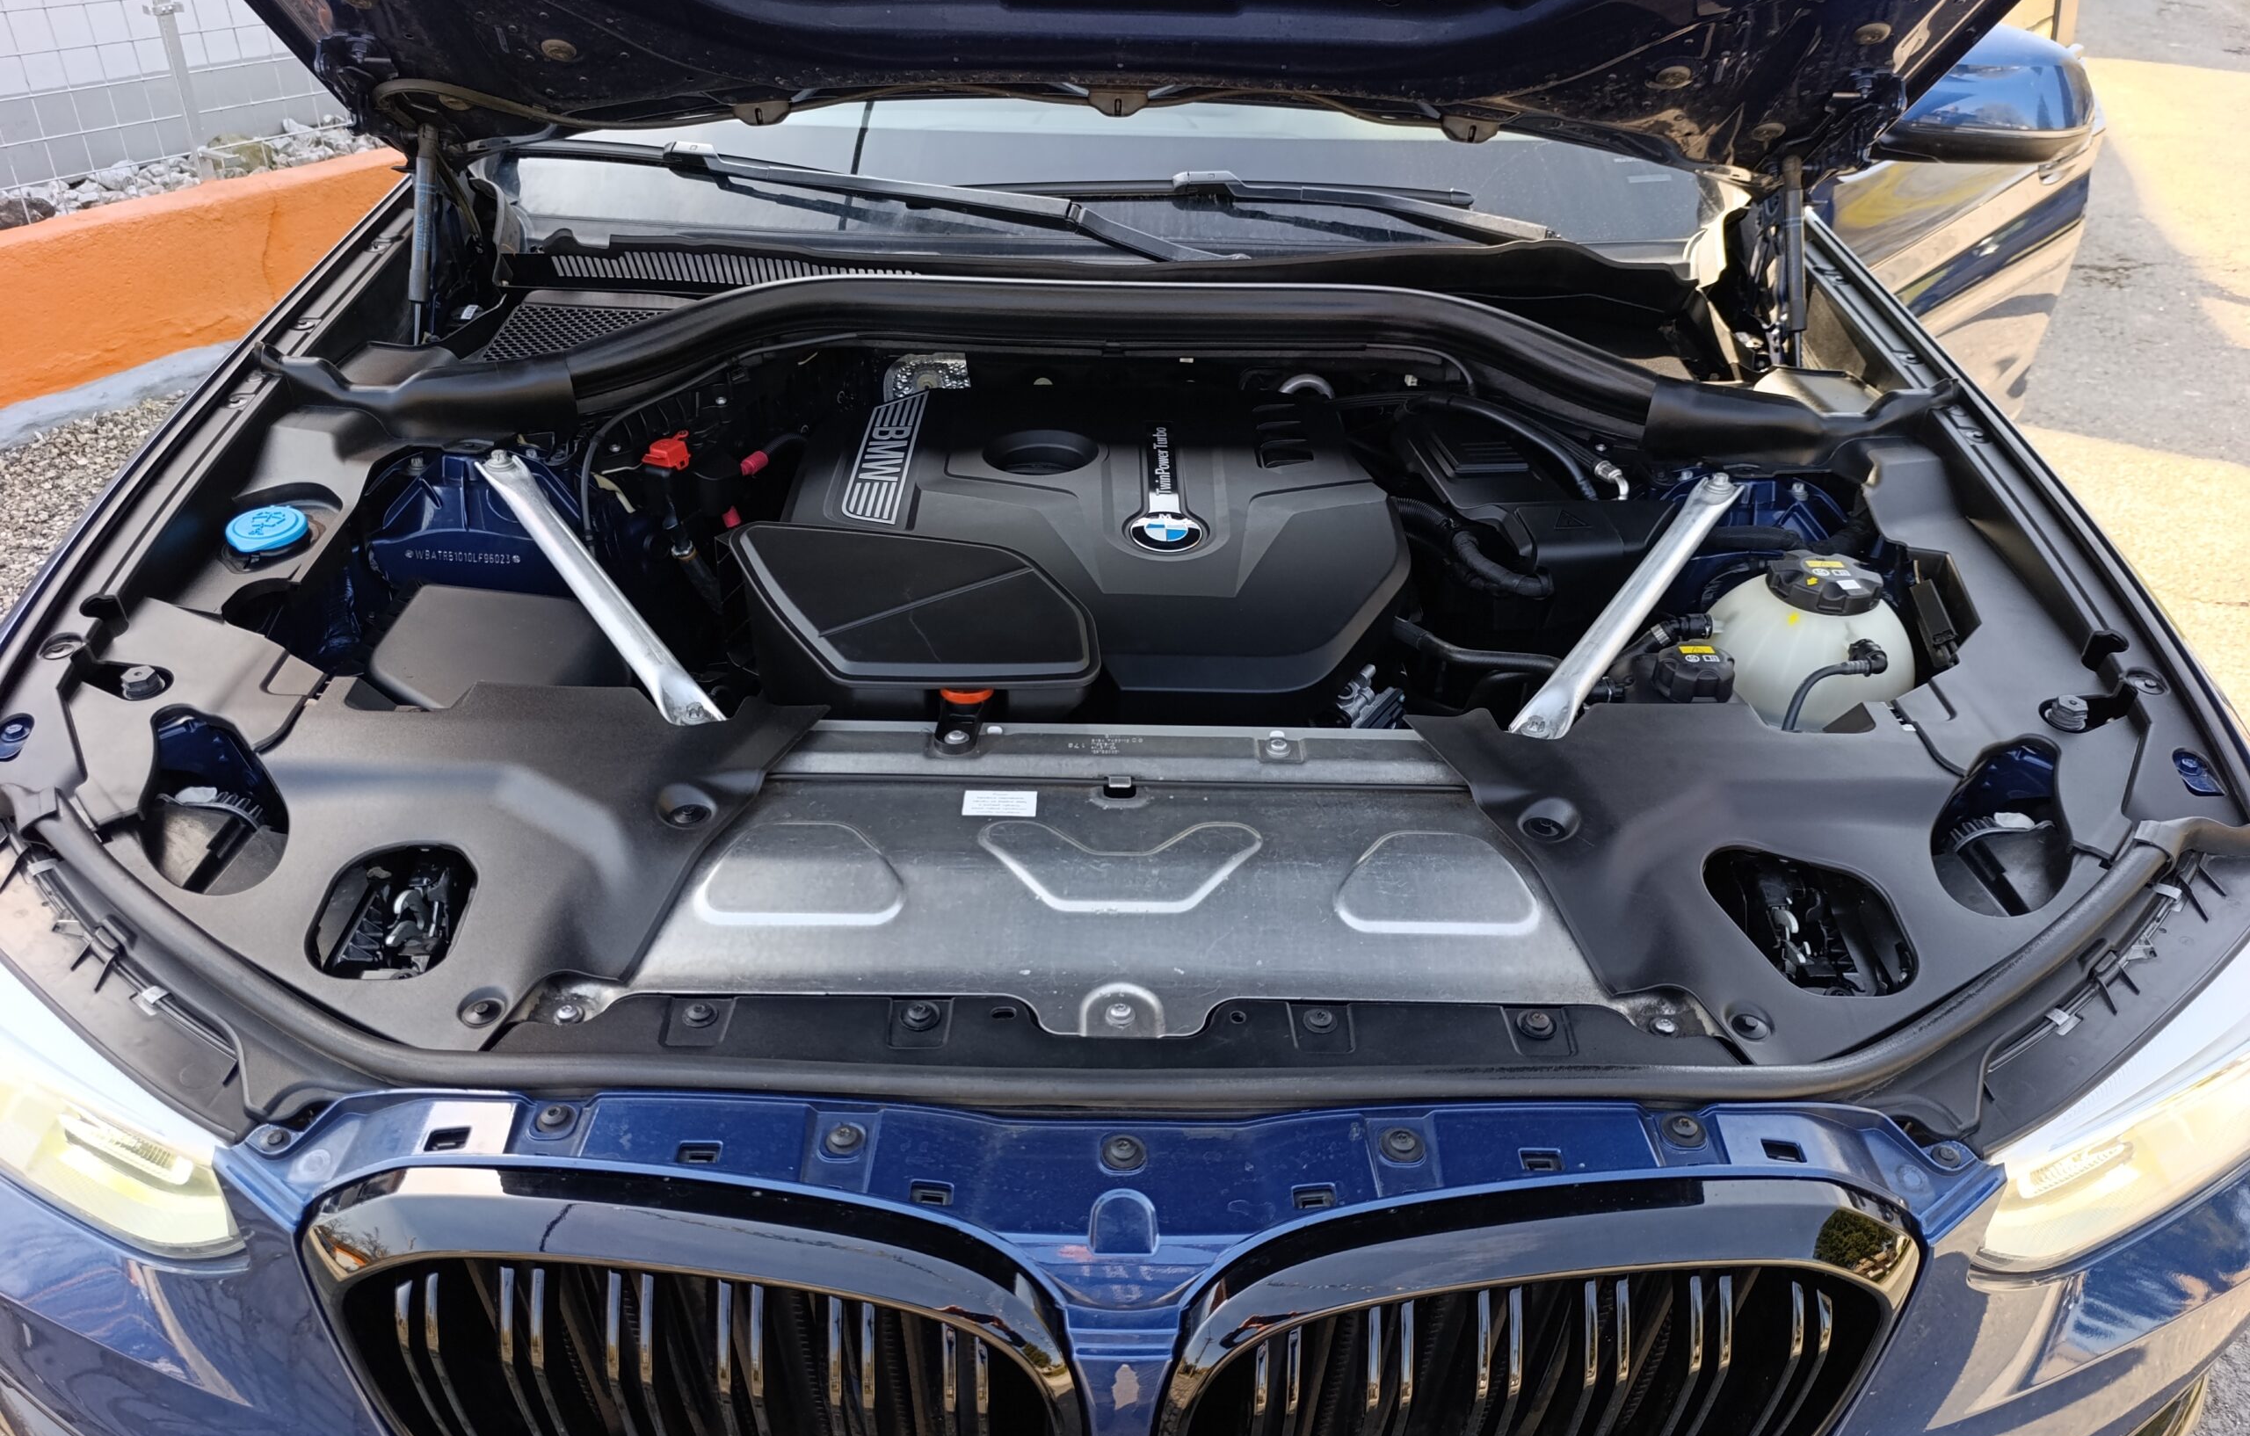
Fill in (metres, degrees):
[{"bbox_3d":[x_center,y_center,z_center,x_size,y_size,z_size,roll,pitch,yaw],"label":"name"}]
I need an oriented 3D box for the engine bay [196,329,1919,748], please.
[{"bbox_3d":[-0.030,-0.115,1.290,1.330,0.320,0.570,1,33,-2],"label":"engine bay"}]

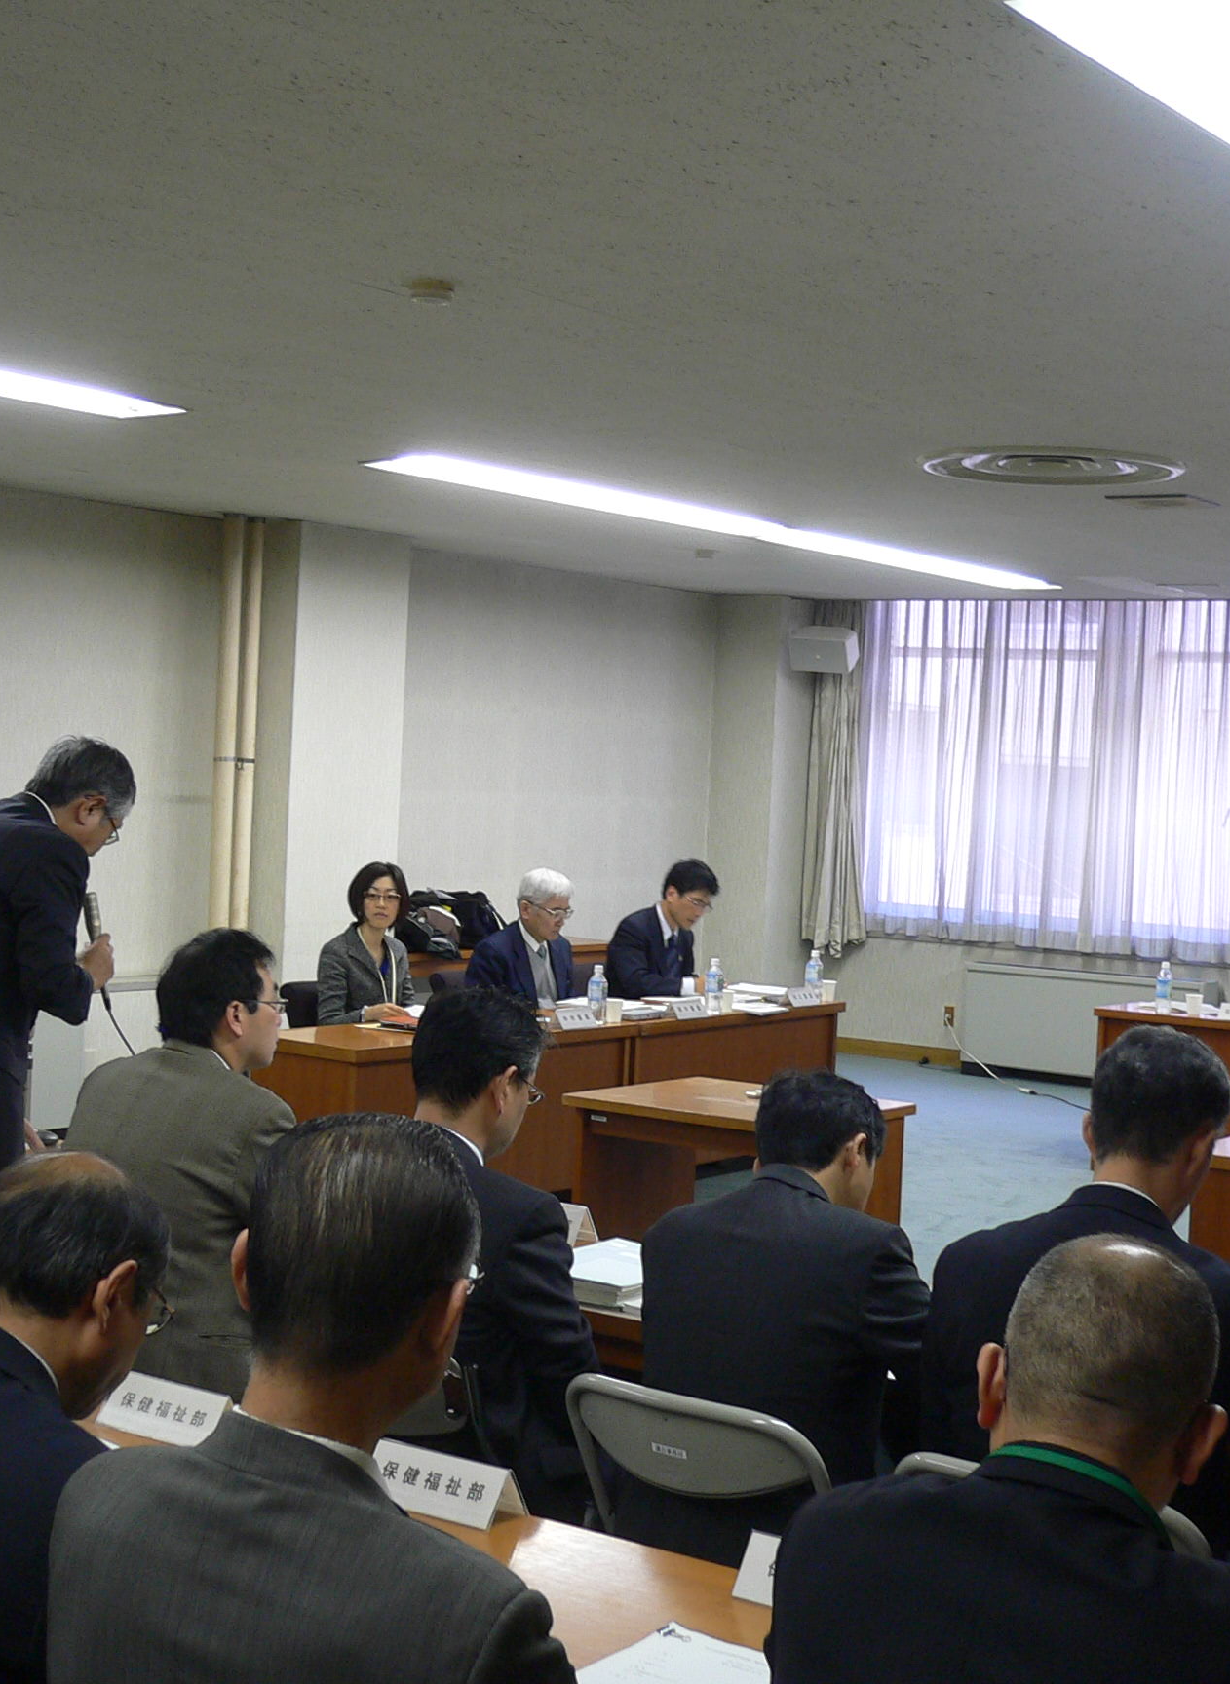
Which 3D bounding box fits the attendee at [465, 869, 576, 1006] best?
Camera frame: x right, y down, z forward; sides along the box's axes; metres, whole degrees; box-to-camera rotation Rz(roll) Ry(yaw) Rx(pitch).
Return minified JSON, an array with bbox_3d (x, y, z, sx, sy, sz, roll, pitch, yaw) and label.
[{"bbox_3d":[-0.242,0.725,10.260,0.740,1.226,0.520,4,2,33],"label":"attendee"}]

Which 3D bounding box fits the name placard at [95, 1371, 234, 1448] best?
[{"bbox_3d":[-0.614,0.779,3.678,0.200,0.069,0.085,4,2,33],"label":"name placard"}]

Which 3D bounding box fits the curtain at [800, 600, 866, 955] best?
[{"bbox_3d":[1.266,-0.394,15.089,0.350,2.000,0.170,4,2,33],"label":"curtain"}]

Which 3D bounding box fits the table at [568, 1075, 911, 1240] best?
[{"bbox_3d":[0.353,1.095,7.725,0.760,0.691,0.720,4,2,36],"label":"table"}]

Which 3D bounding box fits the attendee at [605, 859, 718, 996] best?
[{"bbox_3d":[0.306,0.703,11.211,0.740,1.263,0.500,4,2,30],"label":"attendee"}]

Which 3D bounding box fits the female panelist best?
[{"bbox_3d":[-0.772,0.693,9.493,0.720,1.230,0.480,4,3,43],"label":"female panelist"}]

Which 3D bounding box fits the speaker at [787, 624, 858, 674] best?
[{"bbox_3d":[1.153,-1.061,14.690,0.340,0.210,0.200,4,22,23],"label":"speaker"}]

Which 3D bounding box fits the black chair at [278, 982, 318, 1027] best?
[{"bbox_3d":[-0.873,0.907,9.596,0.580,0.780,0.560,4,2,33],"label":"black chair"}]

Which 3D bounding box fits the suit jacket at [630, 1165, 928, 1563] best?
[{"bbox_3d":[0.273,0.780,4.002,0.490,0.600,0.440,4,2,38],"label":"suit jacket"}]

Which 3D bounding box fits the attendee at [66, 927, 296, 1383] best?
[{"bbox_3d":[-0.688,0.811,4.982,0.520,1.290,0.800,4,2,39],"label":"attendee"}]

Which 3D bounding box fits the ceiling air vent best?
[{"bbox_3d":[1.414,-1.199,8.599,0.840,0.060,0.840,4,2,33],"label":"ceiling air vent"}]

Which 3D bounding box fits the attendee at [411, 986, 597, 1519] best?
[{"bbox_3d":[-0.159,0.873,4.377,0.500,1.270,0.760,4,2,38],"label":"attendee"}]

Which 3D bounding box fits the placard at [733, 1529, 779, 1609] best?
[{"bbox_3d":[0.244,0.848,3.064,0.208,0.068,0.090,4,2,36],"label":"placard"}]

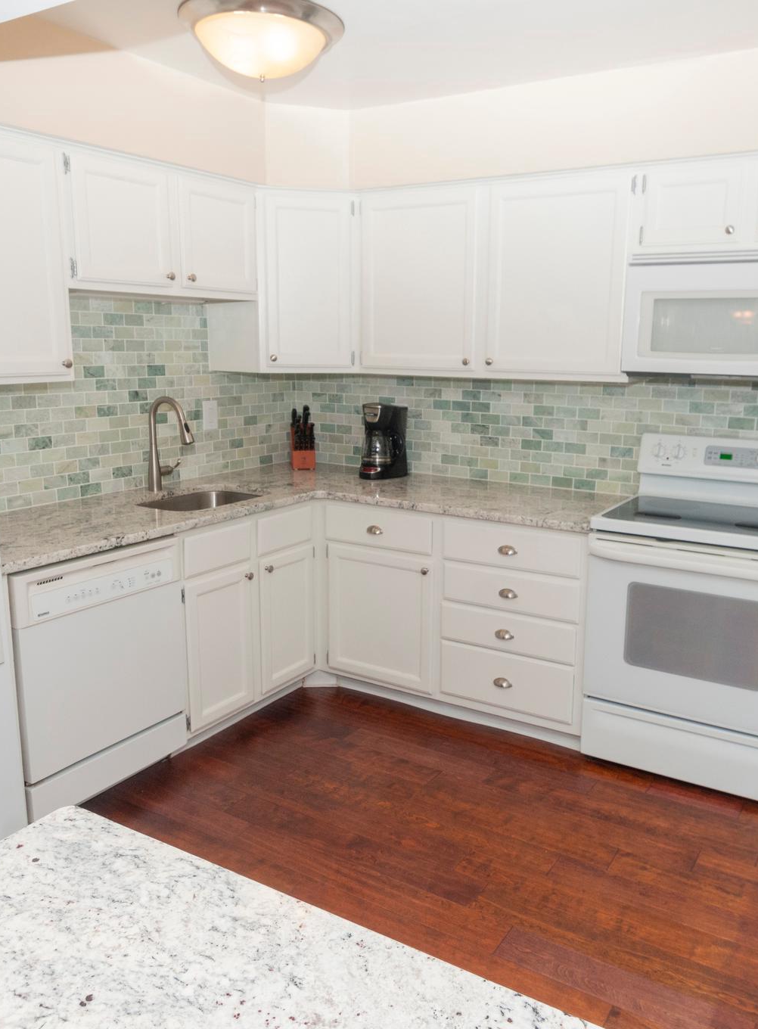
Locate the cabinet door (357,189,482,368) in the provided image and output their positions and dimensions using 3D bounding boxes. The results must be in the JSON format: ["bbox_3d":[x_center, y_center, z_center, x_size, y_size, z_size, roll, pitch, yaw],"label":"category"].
[{"bbox_3d":[0.164,-0.978,3.290,0.550,0.723,0.025,7,13,30],"label":"cabinet door"}]

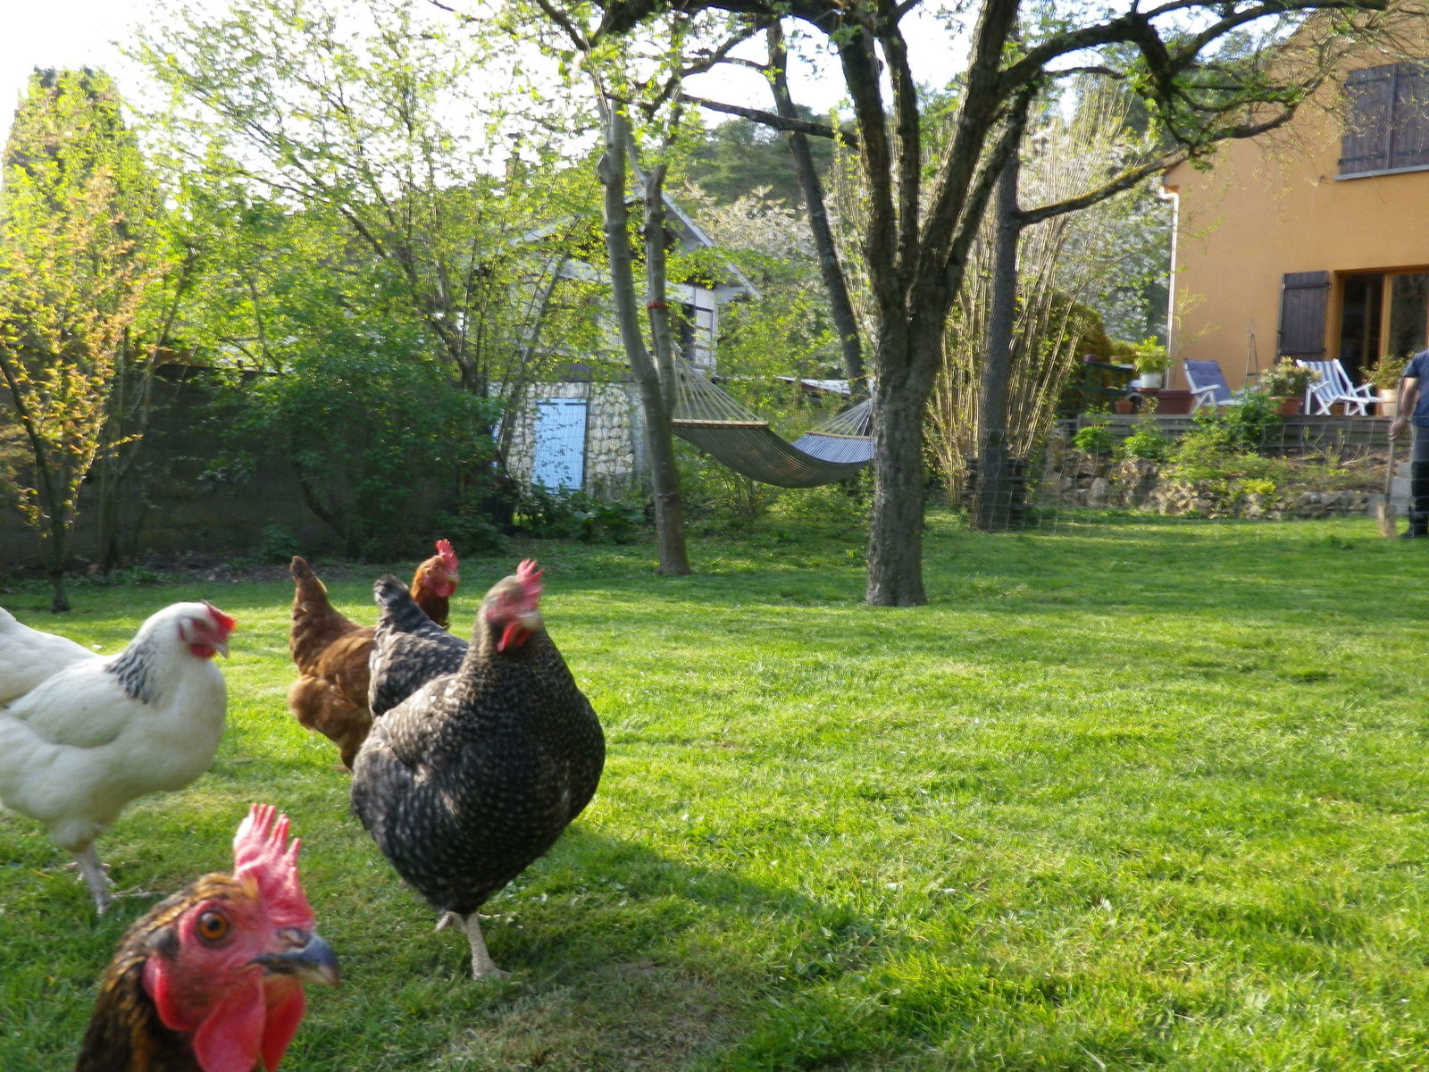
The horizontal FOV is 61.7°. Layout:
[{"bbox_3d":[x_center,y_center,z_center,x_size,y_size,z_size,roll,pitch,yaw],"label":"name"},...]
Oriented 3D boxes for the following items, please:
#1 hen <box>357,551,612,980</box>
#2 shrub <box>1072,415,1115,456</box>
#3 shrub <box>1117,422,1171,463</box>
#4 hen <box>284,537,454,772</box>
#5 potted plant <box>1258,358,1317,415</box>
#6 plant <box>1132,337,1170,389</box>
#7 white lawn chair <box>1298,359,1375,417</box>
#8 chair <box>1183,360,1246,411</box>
[{"bbox_3d":[-0.276,0.250,1.350,0.230,0.445,0.380,-2,5,-41],"label":"hen"},{"bbox_3d":[4.382,-1.145,13.800,0.500,0.470,0.480,3,4,23],"label":"shrub"},{"bbox_3d":[4.877,-1.065,13.600,0.600,0.480,0.550,3,4,23],"label":"shrub"},{"bbox_3d":[-0.530,0.217,1.930,0.360,0.420,0.200,-3,5,-42],"label":"hen"},{"bbox_3d":[7.026,-1.816,14.700,0.700,0.740,0.680,3,4,23],"label":"potted plant"},{"bbox_3d":[5.732,-2.269,15.700,0.500,0.690,0.500,3,4,23],"label":"plant"},{"bbox_3d":[8.163,-1.911,15.700,0.620,0.870,0.880,0,4,-12],"label":"white lawn chair"},{"bbox_3d":[6.752,-1.947,16.000,0.620,0.870,0.880,0,4,-21],"label":"chair"}]

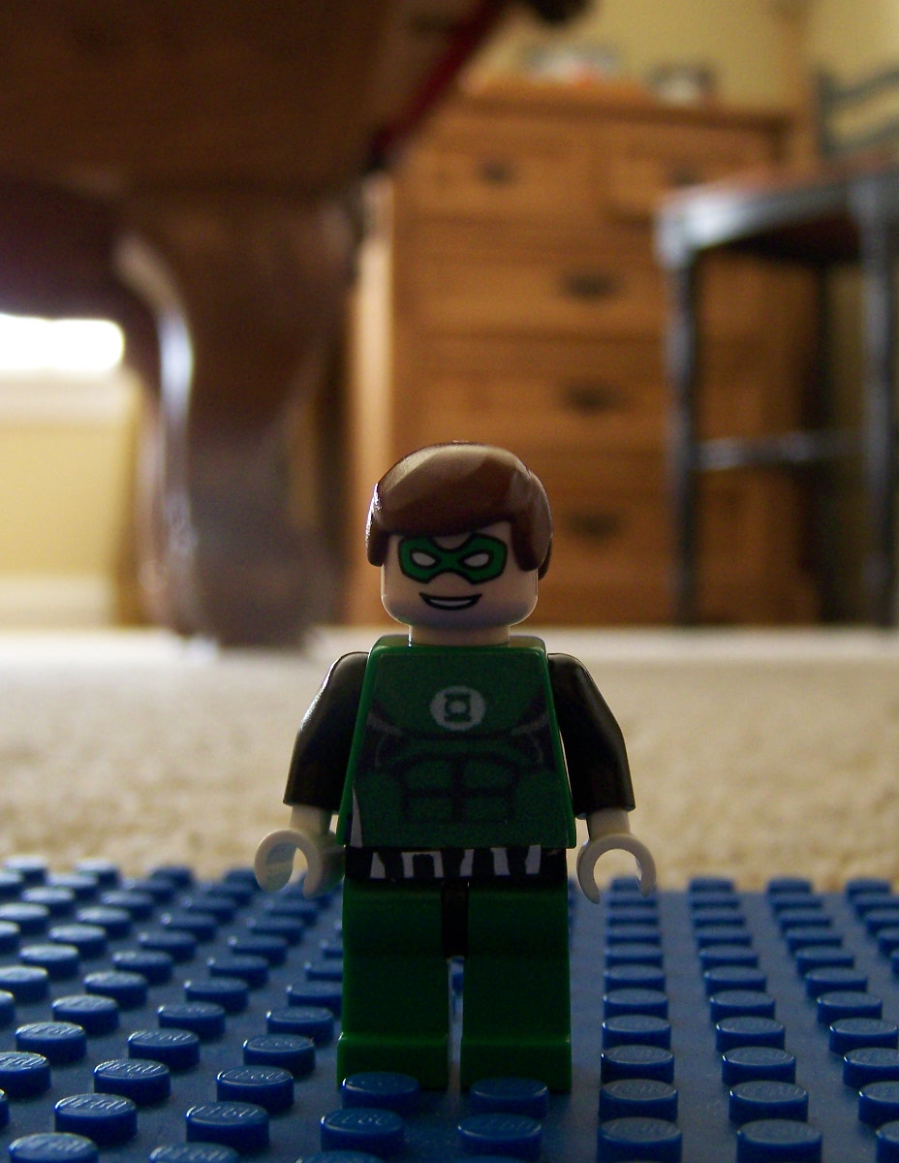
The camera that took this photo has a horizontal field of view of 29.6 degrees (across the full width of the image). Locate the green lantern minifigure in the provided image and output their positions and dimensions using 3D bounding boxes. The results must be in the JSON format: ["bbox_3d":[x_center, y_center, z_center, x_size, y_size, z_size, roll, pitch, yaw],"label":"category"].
[{"bbox_3d":[0.001,0.012,0.115,0.026,0.043,0.013,1,-1,5],"label":"green lantern minifigure"}]

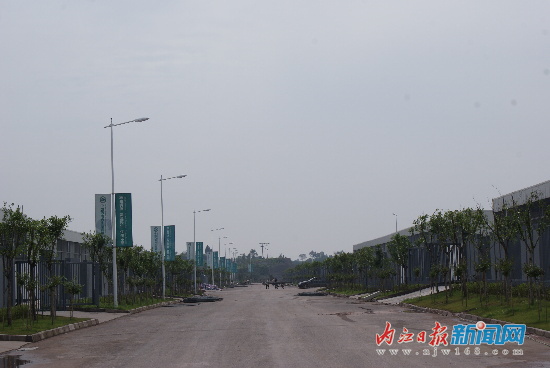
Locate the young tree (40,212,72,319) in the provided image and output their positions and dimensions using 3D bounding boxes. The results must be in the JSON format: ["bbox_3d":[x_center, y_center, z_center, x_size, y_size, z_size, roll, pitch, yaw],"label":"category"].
[{"bbox_3d":[-8.489,3.229,48.500,1.300,4.150,1.300,-1,-4,-1],"label":"young tree"}]

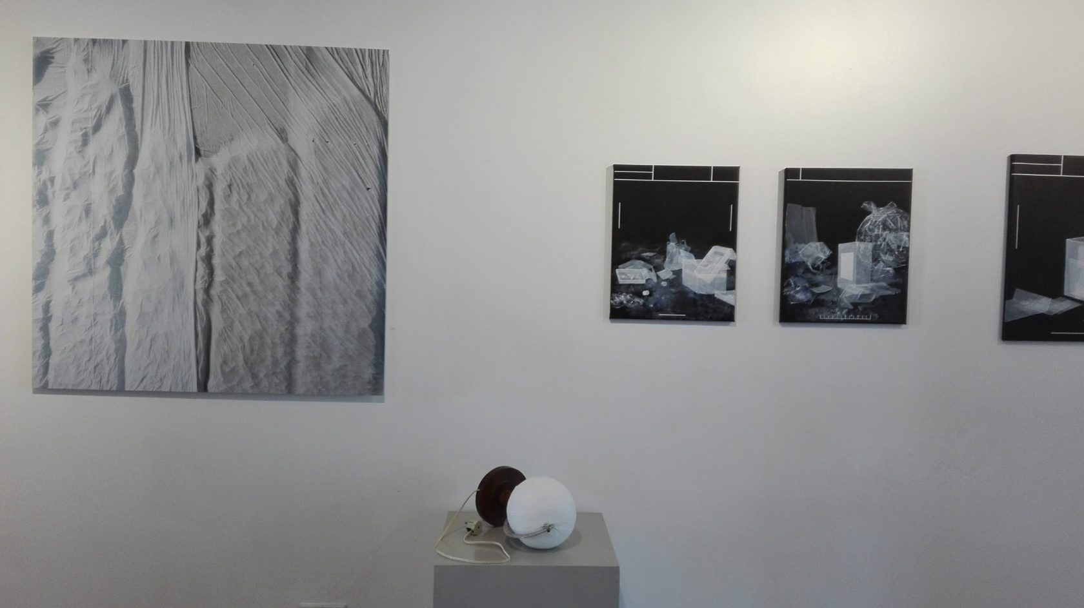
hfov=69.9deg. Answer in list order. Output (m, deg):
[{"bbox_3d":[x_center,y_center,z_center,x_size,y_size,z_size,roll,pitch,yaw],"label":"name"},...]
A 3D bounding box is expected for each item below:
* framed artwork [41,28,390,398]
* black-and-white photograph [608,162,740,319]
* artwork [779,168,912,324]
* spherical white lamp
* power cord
[{"bbox_3d":[-0.969,-0.248,2.276,1.032,1.014,0.025,1,2,0],"label":"framed artwork"},{"bbox_3d":[0.389,-0.178,2.285,0.369,0.453,0.020,1,2,0],"label":"black-and-white photograph"},{"bbox_3d":[0.893,-0.170,2.284,0.373,0.453,0.020,1,2,0],"label":"artwork"},{"bbox_3d":[-0.002,0.539,2.003,0.184,0.180,0.182,1,2,0],"label":"spherical white lamp"},{"bbox_3d":[-0.173,0.572,2.018,0.200,0.104,0.280,1,2,0],"label":"power cord"}]

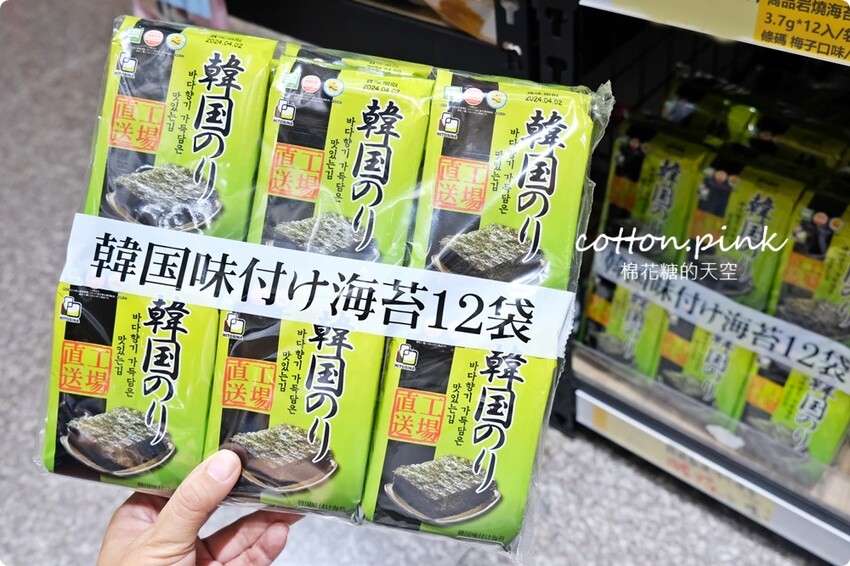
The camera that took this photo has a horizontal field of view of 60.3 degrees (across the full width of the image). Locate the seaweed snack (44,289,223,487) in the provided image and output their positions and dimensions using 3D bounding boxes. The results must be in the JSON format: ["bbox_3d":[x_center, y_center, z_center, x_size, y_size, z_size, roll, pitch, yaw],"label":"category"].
[{"bbox_3d":[-0.148,0.049,0.381,0.082,0.109,0.022,8,5,0],"label":"seaweed snack"}]

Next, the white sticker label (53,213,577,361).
[{"bbox_3d":[-0.053,0.002,0.369,0.256,0.034,0.006,9,2,0],"label":"white sticker label"}]

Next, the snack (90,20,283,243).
[{"bbox_3d":[-0.122,-0.075,0.377,0.082,0.109,0.022,8,0,-1],"label":"snack"}]

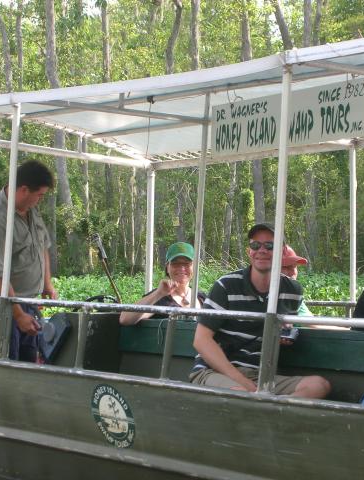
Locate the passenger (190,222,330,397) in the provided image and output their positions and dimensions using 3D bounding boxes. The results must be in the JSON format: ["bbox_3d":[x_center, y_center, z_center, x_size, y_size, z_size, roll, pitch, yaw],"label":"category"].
[{"bbox_3d":[0.385,0.565,6.550,0.620,1.280,0.800,2,-1,-25],"label":"passenger"}]

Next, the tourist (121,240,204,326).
[{"bbox_3d":[-0.035,0.610,7.400,0.580,1.200,0.680,2,-1,-19],"label":"tourist"}]

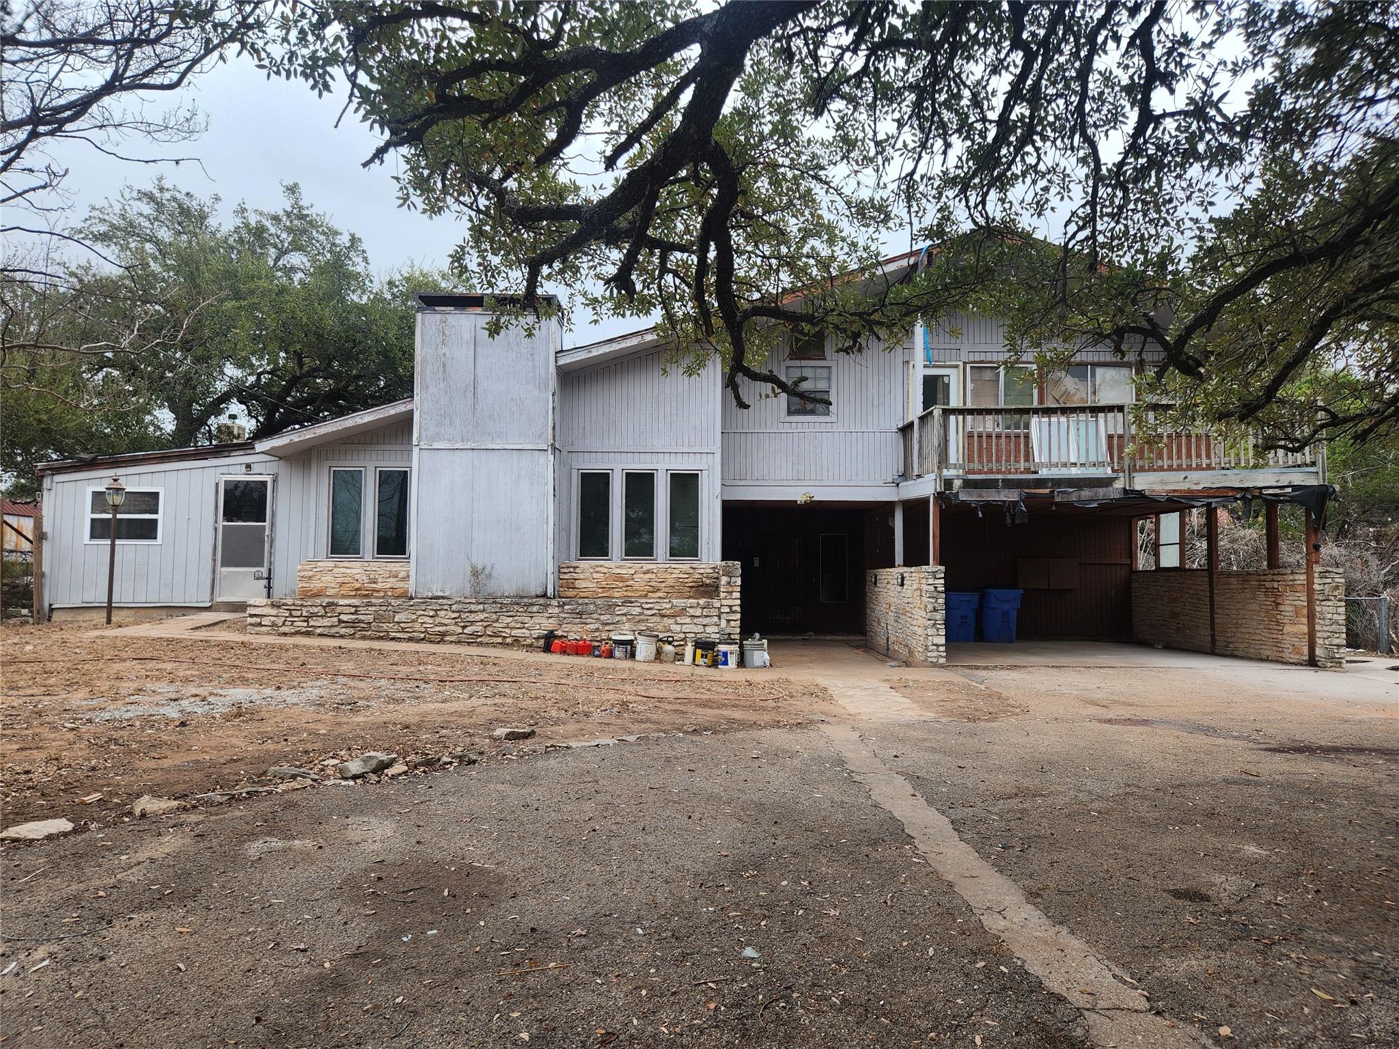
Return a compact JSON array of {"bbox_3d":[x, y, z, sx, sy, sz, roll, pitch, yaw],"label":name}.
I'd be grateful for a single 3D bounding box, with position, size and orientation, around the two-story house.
[{"bbox_3d":[-0.770,-0.895,18.374,20.000,6.450,10.000,0,-3,0],"label":"two-story house"}]

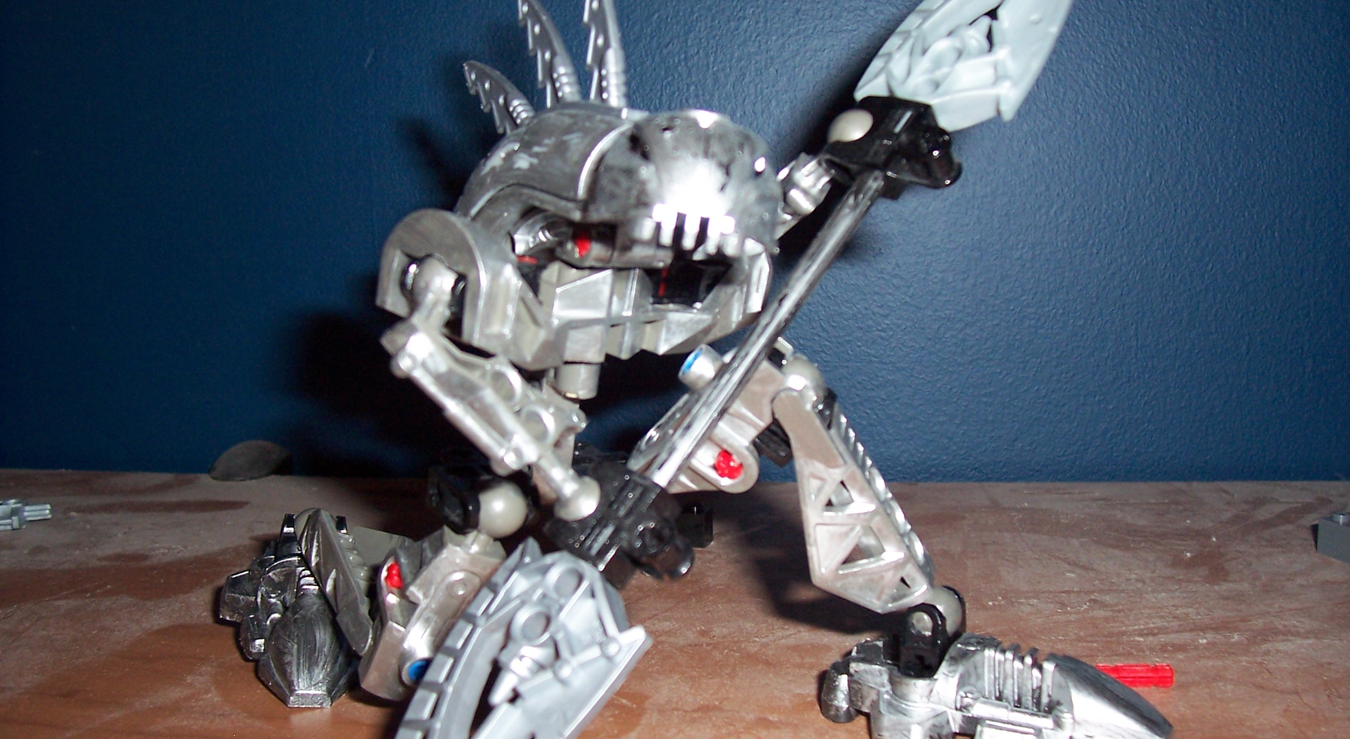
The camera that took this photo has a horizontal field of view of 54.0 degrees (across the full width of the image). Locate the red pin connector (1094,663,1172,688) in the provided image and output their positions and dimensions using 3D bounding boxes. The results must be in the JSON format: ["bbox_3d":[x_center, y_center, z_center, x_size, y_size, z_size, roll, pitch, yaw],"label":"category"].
[{"bbox_3d":[0.096,0.064,0.276,0.016,0.005,0.005,0,10,0],"label":"red pin connector"}]

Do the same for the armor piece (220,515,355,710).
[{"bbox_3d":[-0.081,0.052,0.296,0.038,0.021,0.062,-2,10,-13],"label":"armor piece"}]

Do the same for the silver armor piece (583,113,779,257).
[{"bbox_3d":[0.002,-0.033,0.236,0.035,0.025,0.024,-5,17,-30],"label":"silver armor piece"}]

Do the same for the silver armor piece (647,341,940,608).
[{"bbox_3d":[0.021,0.020,0.251,0.054,0.052,0.030,1,15,5],"label":"silver armor piece"}]

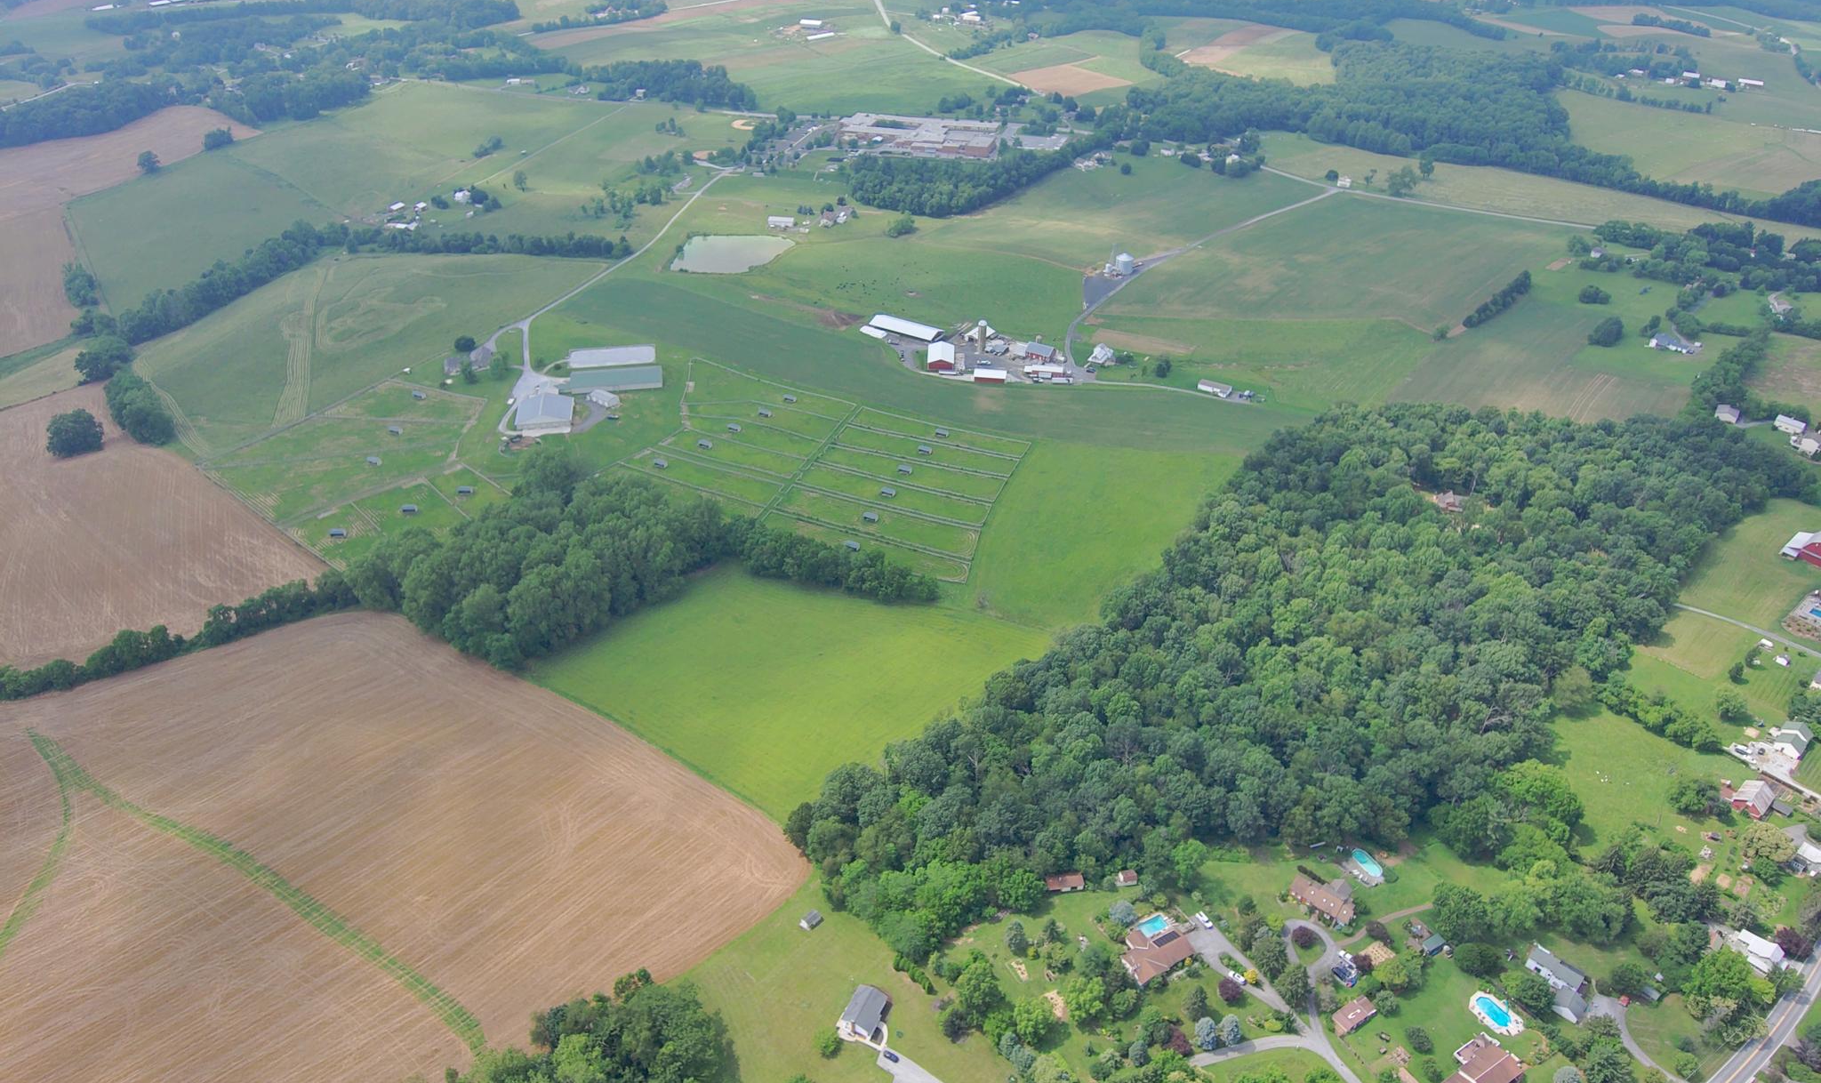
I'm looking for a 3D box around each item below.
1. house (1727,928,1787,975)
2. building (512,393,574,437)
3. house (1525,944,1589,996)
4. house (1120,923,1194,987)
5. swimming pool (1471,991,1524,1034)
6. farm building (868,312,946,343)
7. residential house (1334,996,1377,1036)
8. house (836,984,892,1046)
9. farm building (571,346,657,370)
[{"bbox_3d":[252.340,122.320,327.870,8.760,7.200,11.480,-25,42,-32],"label":"house"},{"bbox_3d":[-202.850,-71.110,613.890,30.010,7.500,30.850,-5,35,-7],"label":"building"},{"bbox_3d":[189.540,125.650,324.010,7.640,6.400,13.540,-25,41,-31],"label":"house"},{"bbox_3d":[73.110,122.410,329.900,20.680,5.800,13.790,-18,38,-24],"label":"house"},{"bbox_3d":[167.580,134.830,315.520,9.310,0.900,13.170,-19,38,-25],"label":"swimming pool"},{"bbox_3d":[-1.530,-137.160,710.980,48.000,6.200,16.730,21,40,28],"label":"farm building"},{"bbox_3d":[129.220,138.260,322.370,13.200,4.500,6.200,-19,38,-25],"label":"residential house"},{"bbox_3d":[-12.760,133.580,313.760,9.450,6.000,12.630,14,37,20],"label":"house"},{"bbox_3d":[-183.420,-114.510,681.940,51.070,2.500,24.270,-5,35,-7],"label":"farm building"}]

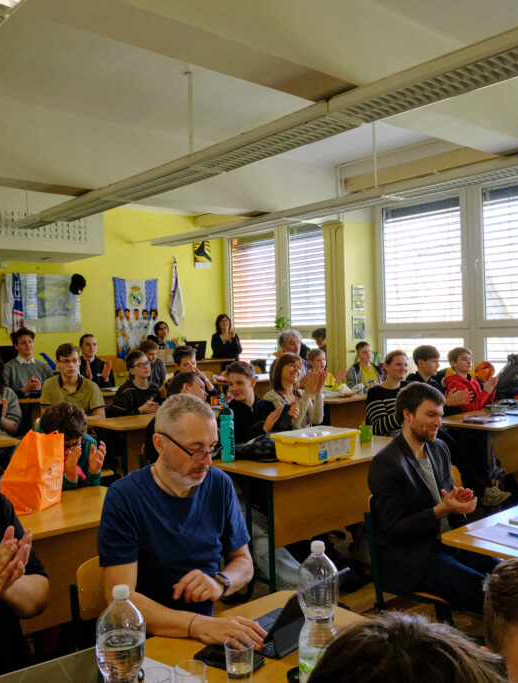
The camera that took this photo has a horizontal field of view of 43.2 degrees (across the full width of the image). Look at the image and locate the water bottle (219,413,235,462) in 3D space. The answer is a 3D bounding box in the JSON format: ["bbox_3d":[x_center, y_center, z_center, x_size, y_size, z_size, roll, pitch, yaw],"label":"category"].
[{"bbox_3d":[-0.171,0.503,3.538,0.077,0.286,0.077,-2,1,0],"label":"water bottle"}]

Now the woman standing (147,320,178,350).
[{"bbox_3d":[-1.225,0.489,8.397,0.480,1.500,0.400,-2,0,-42],"label":"woman standing"}]

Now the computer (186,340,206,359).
[{"bbox_3d":[-0.847,0.117,8.479,0.330,0.240,0.270,-2,0,-42],"label":"computer"}]

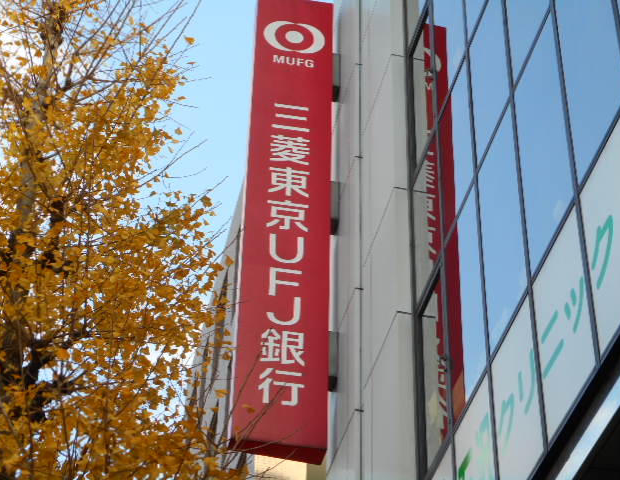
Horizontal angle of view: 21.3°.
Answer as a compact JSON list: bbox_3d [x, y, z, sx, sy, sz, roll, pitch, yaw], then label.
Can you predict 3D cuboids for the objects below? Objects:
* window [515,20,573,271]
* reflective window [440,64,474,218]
[{"bbox_3d":[1.800,-0.762,12.562,0.080,2.041,0.912,10,-44,-9],"label":"window"},{"bbox_3d":[1.381,-0.858,15.217,0.080,1.551,0.896,10,-44,-9],"label":"reflective window"}]

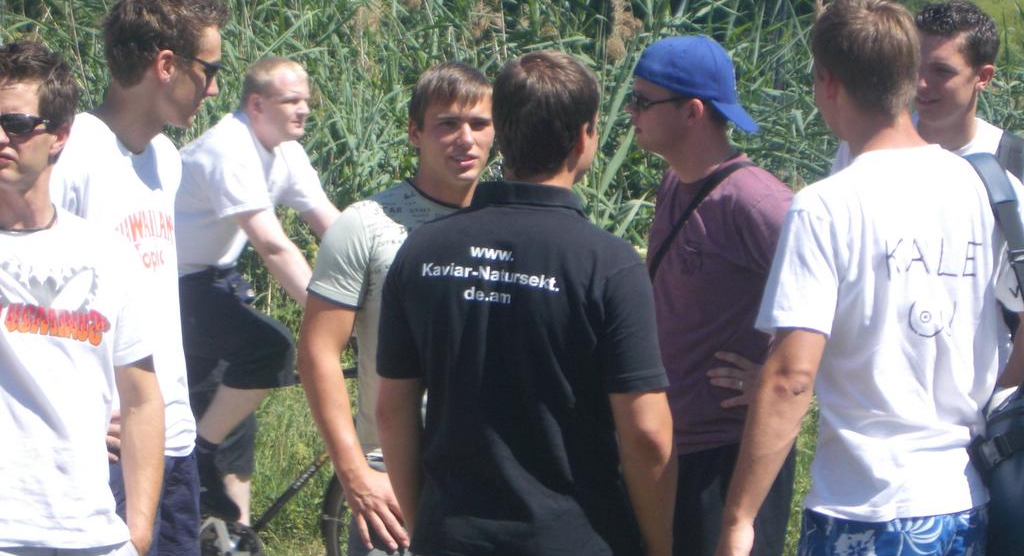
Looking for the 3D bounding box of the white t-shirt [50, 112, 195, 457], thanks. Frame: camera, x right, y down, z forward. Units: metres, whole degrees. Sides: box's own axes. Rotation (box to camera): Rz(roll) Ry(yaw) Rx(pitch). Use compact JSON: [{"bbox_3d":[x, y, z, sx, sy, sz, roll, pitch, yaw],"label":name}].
[{"bbox_3d":[-0.772,0.014,5.900,0.310,0.670,0.500,2,3,33],"label":"white t-shirt"}]

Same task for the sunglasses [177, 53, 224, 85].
[{"bbox_3d":[-0.611,-0.398,5.870,0.145,0.048,0.145,13,5,9],"label":"sunglasses"}]

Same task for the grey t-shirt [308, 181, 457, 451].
[{"bbox_3d":[-0.164,0.082,6.750,0.530,0.610,0.280,-1,3,-25],"label":"grey t-shirt"}]

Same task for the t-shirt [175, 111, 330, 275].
[{"bbox_3d":[-0.794,-0.243,8.950,0.360,0.530,0.500,18,10,22],"label":"t-shirt"}]

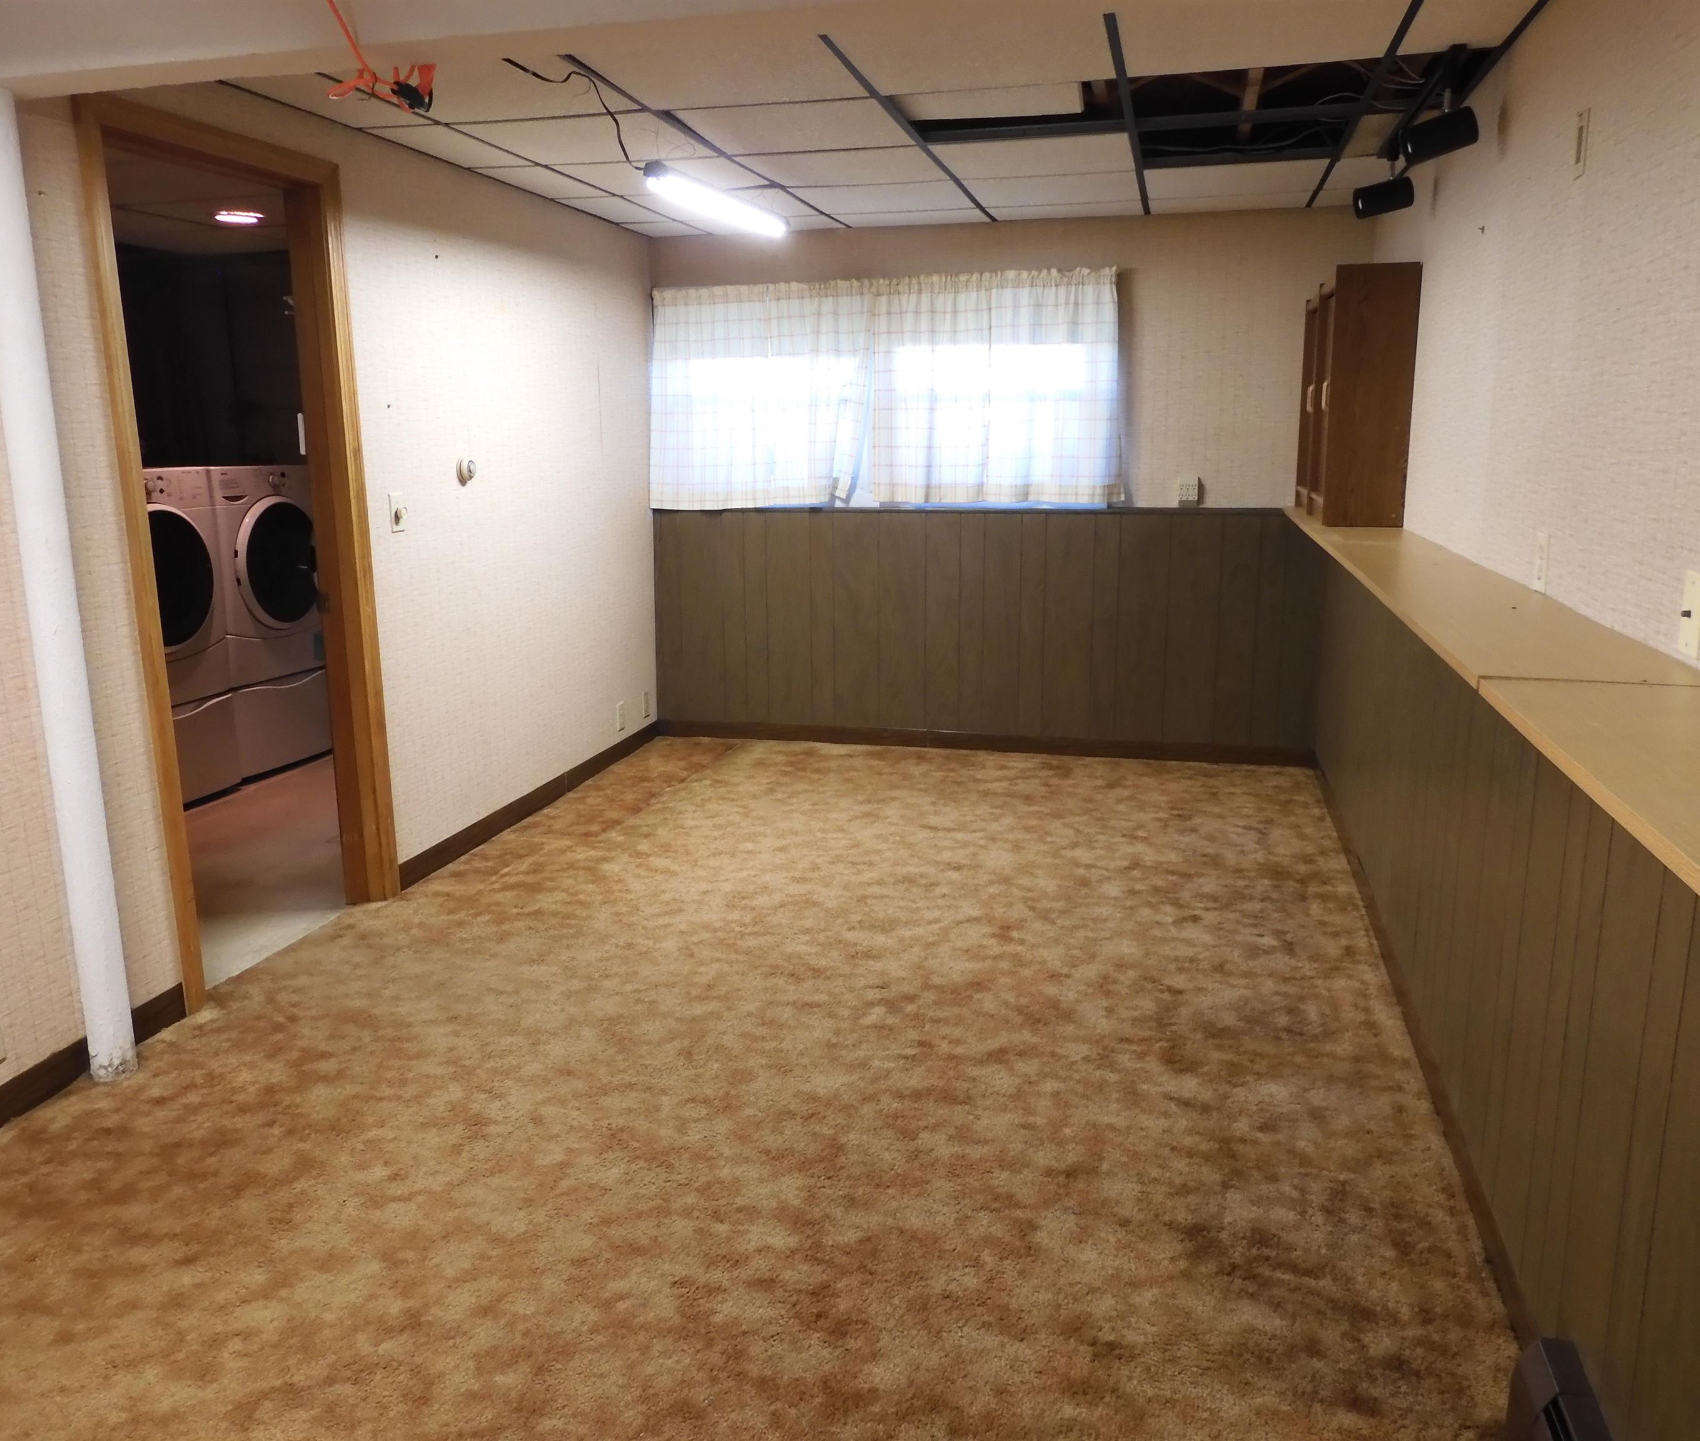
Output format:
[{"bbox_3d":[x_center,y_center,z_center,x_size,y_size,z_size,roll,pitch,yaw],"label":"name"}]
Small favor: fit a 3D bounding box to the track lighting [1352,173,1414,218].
[{"bbox_3d":[1.601,-1.567,3.995,0.152,0.088,0.088,-11,11,9],"label":"track lighting"}]

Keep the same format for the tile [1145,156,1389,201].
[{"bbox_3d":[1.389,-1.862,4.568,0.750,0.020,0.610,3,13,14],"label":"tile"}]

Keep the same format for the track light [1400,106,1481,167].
[{"bbox_3d":[1.401,-1.387,3.167,0.152,0.088,0.088,-15,9,12],"label":"track light"}]

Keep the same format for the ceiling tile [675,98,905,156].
[{"bbox_3d":[-0.160,-1.669,3.724,0.610,0.020,0.610,3,13,14],"label":"ceiling tile"}]

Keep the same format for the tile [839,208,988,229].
[{"bbox_3d":[0.256,-2.018,5.330,0.610,0.020,0.343,3,13,14],"label":"tile"}]

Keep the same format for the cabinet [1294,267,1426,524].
[{"bbox_3d":[1.728,-1.100,4.597,0.240,0.783,1.190,3,13,14],"label":"cabinet"}]

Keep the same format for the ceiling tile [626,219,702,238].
[{"bbox_3d":[-0.761,-2.066,5.583,0.270,0.020,0.343,3,13,14],"label":"ceiling tile"}]

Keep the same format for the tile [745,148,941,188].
[{"bbox_3d":[-0.008,-1.794,4.304,0.605,0.020,0.605,3,13,14],"label":"tile"}]

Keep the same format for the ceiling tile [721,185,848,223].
[{"bbox_3d":[-0.454,-1.948,5.025,0.605,0.020,0.605,3,13,14],"label":"ceiling tile"}]

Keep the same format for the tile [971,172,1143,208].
[{"bbox_3d":[0.730,-1.895,4.739,0.605,0.020,0.605,3,13,14],"label":"tile"}]

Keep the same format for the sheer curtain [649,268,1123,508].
[{"bbox_3d":[0.127,-1.380,5.671,2.020,0.945,0.080,3,13,14],"label":"sheer curtain"}]

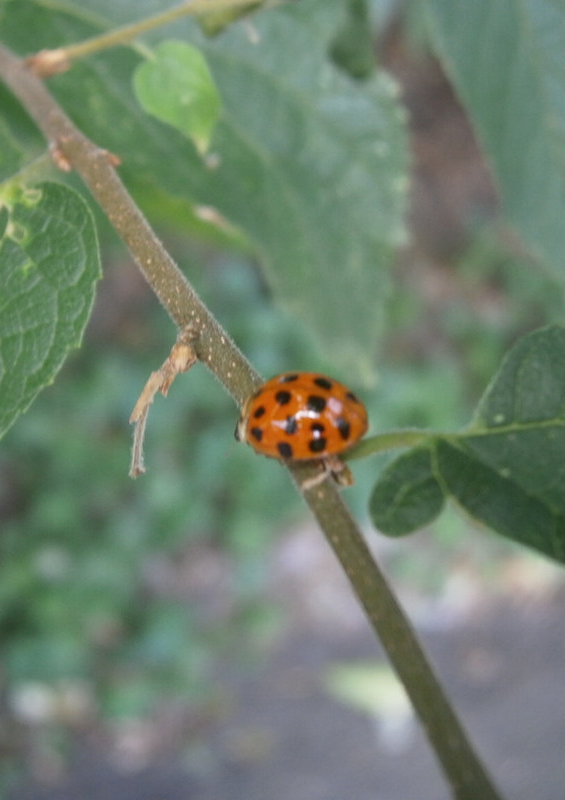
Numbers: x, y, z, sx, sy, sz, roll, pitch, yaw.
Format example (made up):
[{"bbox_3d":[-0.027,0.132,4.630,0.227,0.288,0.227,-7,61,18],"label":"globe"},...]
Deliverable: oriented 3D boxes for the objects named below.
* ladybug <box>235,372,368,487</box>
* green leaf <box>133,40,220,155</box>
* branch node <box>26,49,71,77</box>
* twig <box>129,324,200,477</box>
[{"bbox_3d":[0.001,0.001,0.077,0.007,0.004,0.005,-3,43,18],"label":"ladybug"},{"bbox_3d":[-0.006,-0.019,0.090,0.005,0.007,0.001,-29,7,-14],"label":"green leaf"},{"bbox_3d":[-0.014,-0.021,0.088,0.003,0.002,0.002,-14,15,3],"label":"branch node"},{"bbox_3d":[-0.007,0.000,0.080,0.002,0.009,0.002,21,7,2],"label":"twig"}]

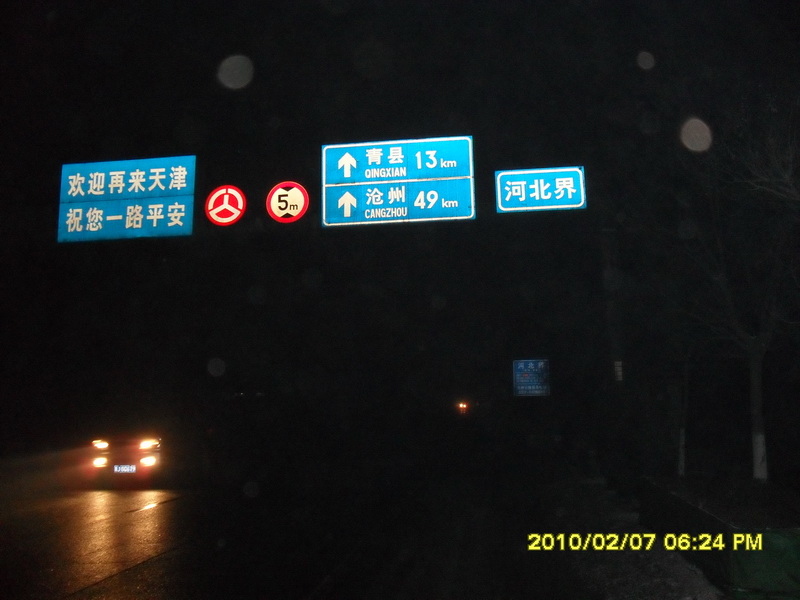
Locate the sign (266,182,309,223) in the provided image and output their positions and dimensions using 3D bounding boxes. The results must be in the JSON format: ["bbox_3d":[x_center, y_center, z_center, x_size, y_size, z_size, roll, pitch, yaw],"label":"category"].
[{"bbox_3d":[-2.613,-2.276,18.783,1.000,1.000,0.050,-2,-8,7],"label":"sign"}]

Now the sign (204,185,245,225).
[{"bbox_3d":[-4.086,-2.217,18.958,1.000,1.000,0.050,-2,-8,7],"label":"sign"}]

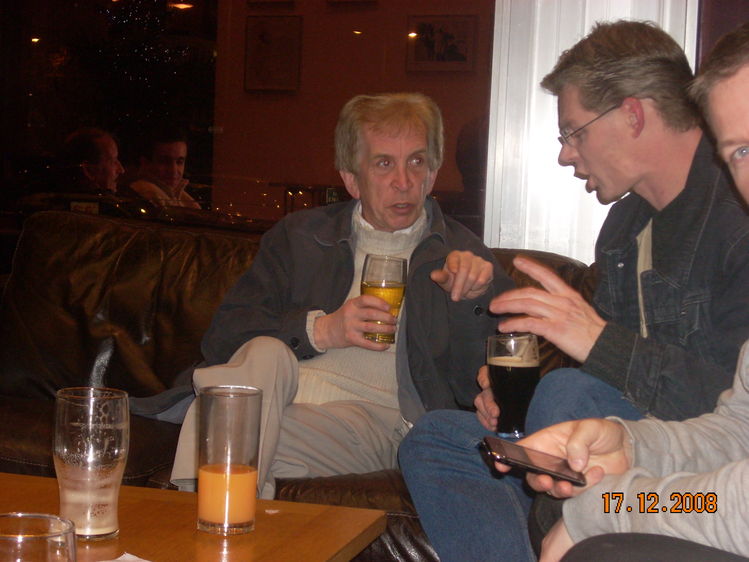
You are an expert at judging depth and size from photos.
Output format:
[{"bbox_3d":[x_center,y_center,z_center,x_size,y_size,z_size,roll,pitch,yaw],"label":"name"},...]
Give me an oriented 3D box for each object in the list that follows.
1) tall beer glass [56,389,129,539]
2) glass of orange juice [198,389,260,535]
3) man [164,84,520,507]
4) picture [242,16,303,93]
[{"bbox_3d":[-0.309,0.199,1.823,0.082,0.156,0.082,2,6,0],"label":"tall beer glass"},{"bbox_3d":[-0.162,0.200,1.868,0.069,0.156,0.069,2,6,0],"label":"glass of orange juice"},{"bbox_3d":[-0.037,0.219,2.774,0.620,1.070,0.820,3,6,13],"label":"man"},{"bbox_3d":[-0.485,-1.092,8.000,0.285,0.355,0.030,4,6,20],"label":"picture"}]

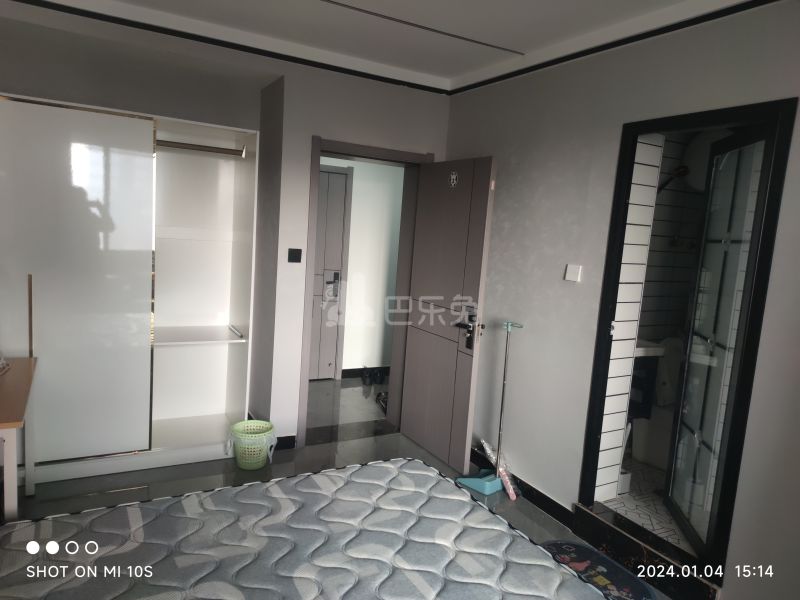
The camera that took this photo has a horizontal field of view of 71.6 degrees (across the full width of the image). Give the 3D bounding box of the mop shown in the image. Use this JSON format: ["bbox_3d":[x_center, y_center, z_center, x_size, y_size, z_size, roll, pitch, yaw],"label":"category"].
[{"bbox_3d":[0.543,0.633,3.350,0.250,1.025,0.296,0,8,-30],"label":"mop"}]

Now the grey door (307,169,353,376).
[{"bbox_3d":[-0.921,-0.239,5.203,0.918,2.069,0.080,0,8,-30],"label":"grey door"}]

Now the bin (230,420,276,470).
[{"bbox_3d":[-0.935,0.926,3.517,0.258,0.242,0.258,0,9,-29],"label":"bin"}]

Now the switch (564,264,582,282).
[{"bbox_3d":[0.928,-0.142,2.981,0.012,0.086,0.086,0,9,-29],"label":"switch"}]

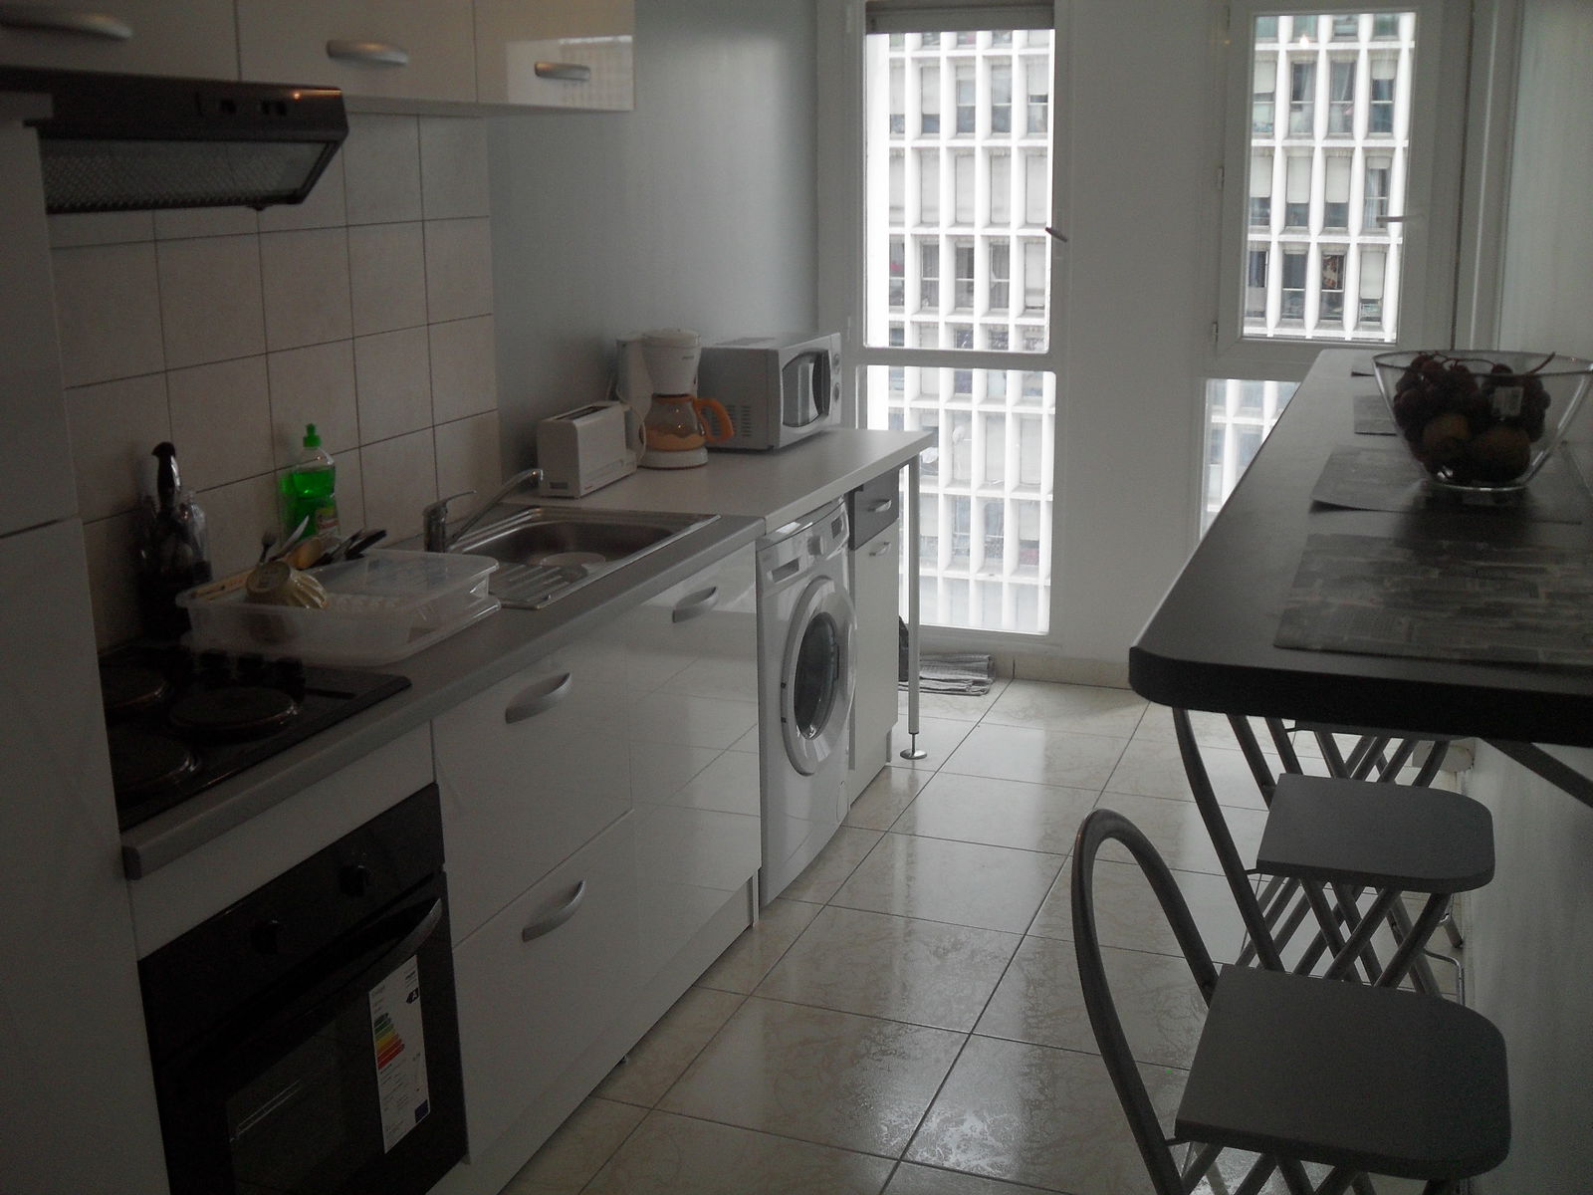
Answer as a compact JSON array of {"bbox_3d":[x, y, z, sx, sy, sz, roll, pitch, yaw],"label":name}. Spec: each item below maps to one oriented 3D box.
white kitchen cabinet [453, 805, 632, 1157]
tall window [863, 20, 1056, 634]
[{"bbox_3d":[-0.643,0.603,2.770,0.560,0.366,0.600,5,15,20],"label":"white kitchen cabinet"},{"bbox_3d":[0.533,-0.850,5.239,0.670,1.985,0.100,5,15,20],"label":"tall window"}]

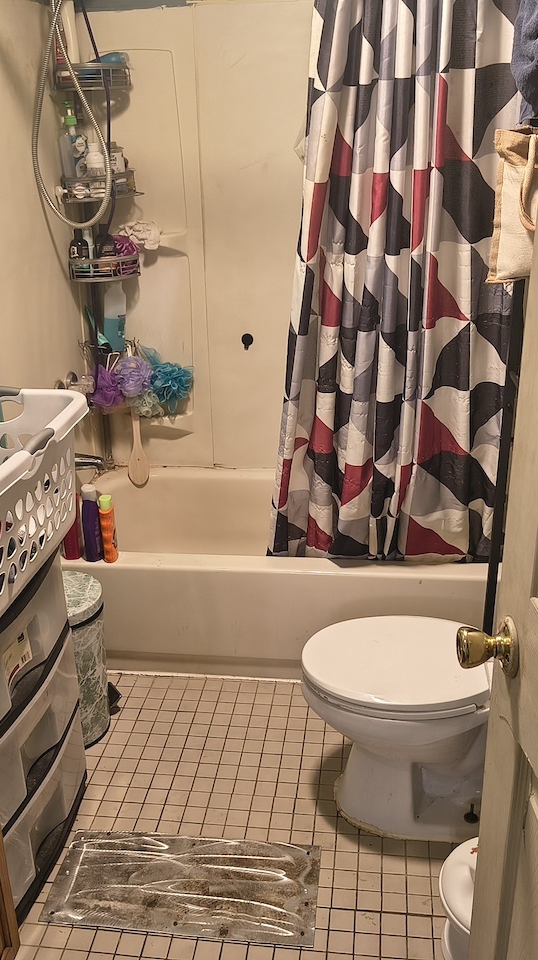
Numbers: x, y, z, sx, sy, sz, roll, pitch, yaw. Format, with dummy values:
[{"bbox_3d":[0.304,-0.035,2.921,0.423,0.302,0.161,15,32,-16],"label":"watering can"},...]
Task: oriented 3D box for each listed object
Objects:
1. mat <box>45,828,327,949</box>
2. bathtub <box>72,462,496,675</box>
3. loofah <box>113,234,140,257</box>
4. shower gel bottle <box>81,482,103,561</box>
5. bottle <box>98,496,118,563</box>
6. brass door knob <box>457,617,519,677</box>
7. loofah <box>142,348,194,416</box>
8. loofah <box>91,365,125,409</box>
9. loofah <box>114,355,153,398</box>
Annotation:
[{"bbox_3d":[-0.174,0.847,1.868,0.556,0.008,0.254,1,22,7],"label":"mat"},{"bbox_3d":[0.118,0.268,2.805,1.520,0.364,0.745,1,22,7],"label":"bathtub"},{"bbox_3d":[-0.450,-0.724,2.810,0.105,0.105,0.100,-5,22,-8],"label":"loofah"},{"bbox_3d":[-0.495,0.118,2.469,0.045,0.212,0.062,10,25,28],"label":"shower gel bottle"},{"bbox_3d":[-0.446,0.132,2.464,0.042,0.187,0.058,2,22,10],"label":"bottle"},{"bbox_3d":[0.241,0.187,0.985,0.059,0.068,0.068,-2,22,0],"label":"brass door knob"},{"bbox_3d":[-0.330,-0.327,2.944,0.160,0.190,0.140,-5,22,-8],"label":"loofah"},{"bbox_3d":[-0.530,-0.307,2.914,0.120,0.135,0.115,-5,22,-8],"label":"loofah"},{"bbox_3d":[-0.442,-0.333,2.885,0.125,0.130,0.118,-5,22,-8],"label":"loofah"}]

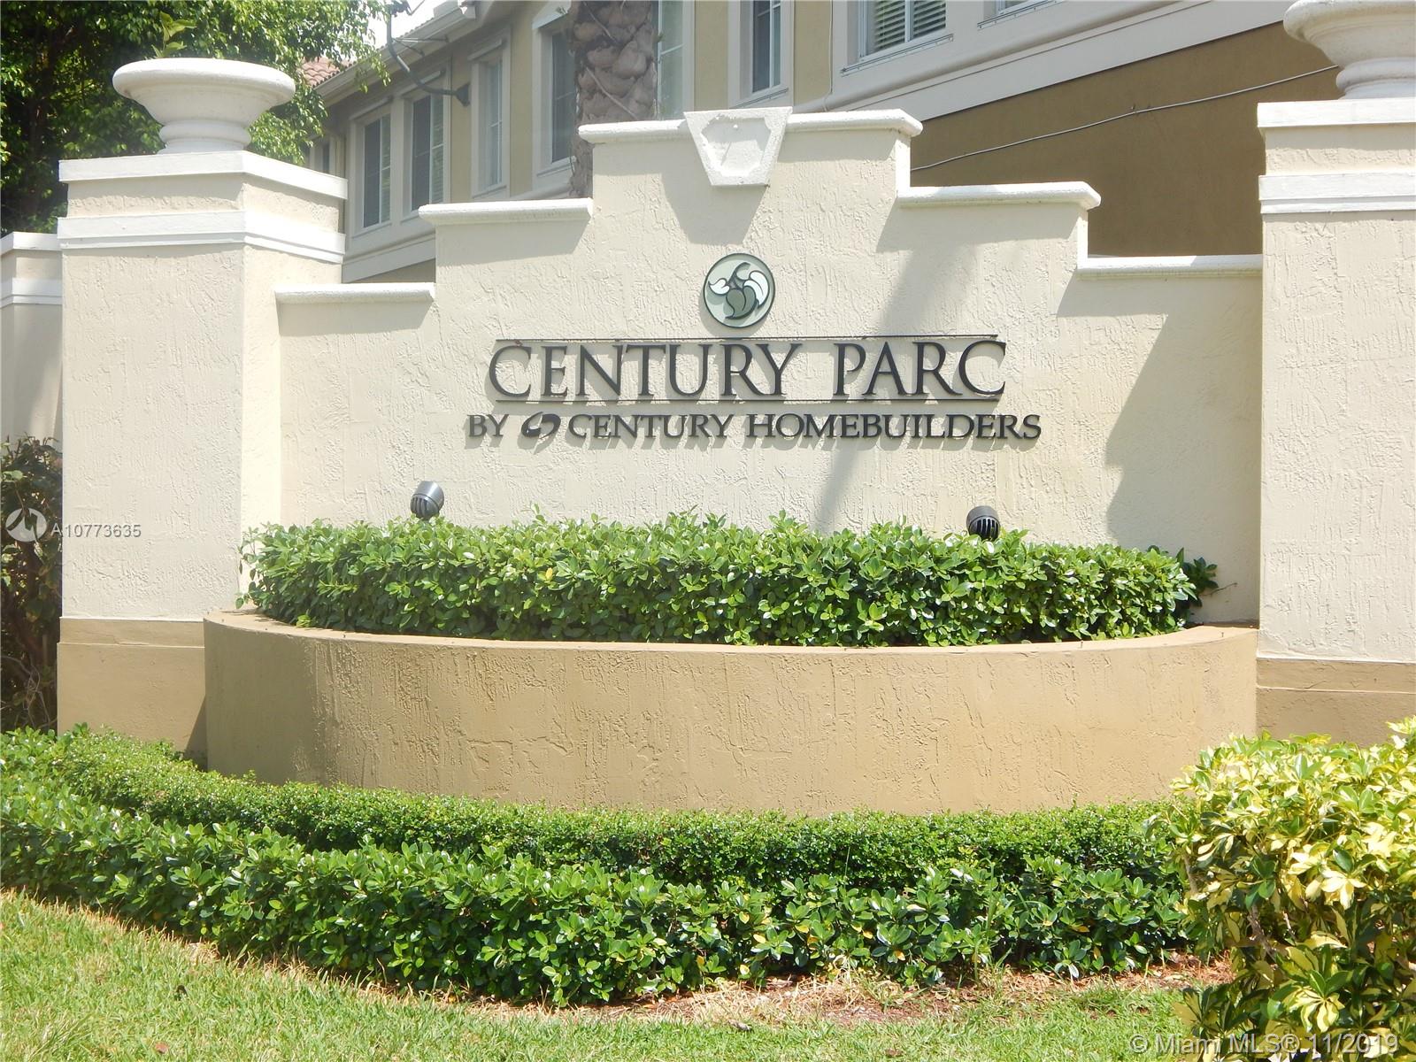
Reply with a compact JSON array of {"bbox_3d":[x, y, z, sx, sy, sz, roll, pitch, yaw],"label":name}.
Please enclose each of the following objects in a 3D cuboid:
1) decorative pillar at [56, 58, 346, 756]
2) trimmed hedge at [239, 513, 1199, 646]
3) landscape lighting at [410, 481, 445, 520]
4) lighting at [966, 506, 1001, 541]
[{"bbox_3d":[-2.287,-0.514,10.061,0.924,3.116,0.949,1,1,18],"label":"decorative pillar"},{"bbox_3d":[-0.160,0.177,8.257,3.780,0.437,1.260,1,1,18],"label":"trimmed hedge"},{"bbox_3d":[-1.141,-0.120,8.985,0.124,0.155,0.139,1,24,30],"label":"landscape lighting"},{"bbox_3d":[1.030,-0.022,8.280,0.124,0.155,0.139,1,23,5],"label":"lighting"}]

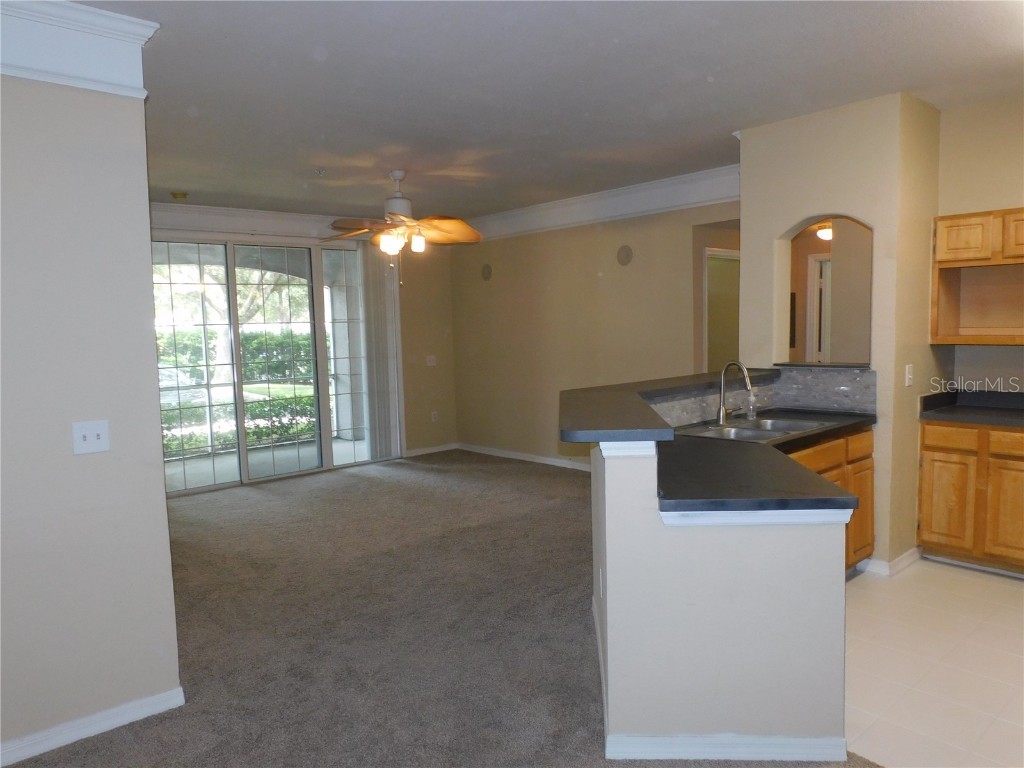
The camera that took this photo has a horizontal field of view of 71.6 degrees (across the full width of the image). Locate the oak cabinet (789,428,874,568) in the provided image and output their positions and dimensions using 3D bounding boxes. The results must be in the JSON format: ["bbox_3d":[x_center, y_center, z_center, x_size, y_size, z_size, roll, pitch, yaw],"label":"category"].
[{"bbox_3d":[1.433,0.685,3.946,1.207,0.865,0.614,-6,7,-40],"label":"oak cabinet"}]

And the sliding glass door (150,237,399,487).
[{"bbox_3d":[-2.251,-0.212,7.086,2.666,2.294,0.121,-6,7,-40],"label":"sliding glass door"}]

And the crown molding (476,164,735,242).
[{"bbox_3d":[0.701,-1.682,6.800,0.101,0.292,4.024,-6,7,-40],"label":"crown molding"}]

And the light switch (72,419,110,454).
[{"bbox_3d":[-1.548,0.196,2.612,0.117,0.120,0.012,-6,7,-40],"label":"light switch"}]

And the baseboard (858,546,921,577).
[{"bbox_3d":[2.277,1.044,4.265,0.433,0.087,0.171,-6,7,-40],"label":"baseboard"}]

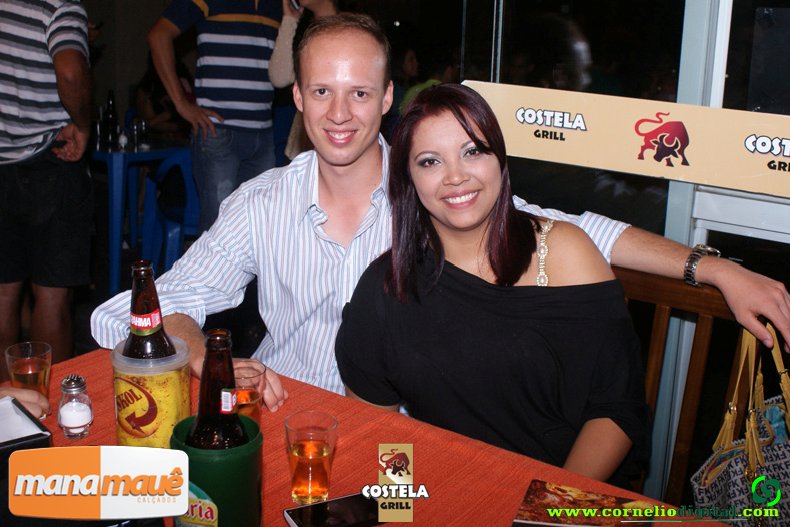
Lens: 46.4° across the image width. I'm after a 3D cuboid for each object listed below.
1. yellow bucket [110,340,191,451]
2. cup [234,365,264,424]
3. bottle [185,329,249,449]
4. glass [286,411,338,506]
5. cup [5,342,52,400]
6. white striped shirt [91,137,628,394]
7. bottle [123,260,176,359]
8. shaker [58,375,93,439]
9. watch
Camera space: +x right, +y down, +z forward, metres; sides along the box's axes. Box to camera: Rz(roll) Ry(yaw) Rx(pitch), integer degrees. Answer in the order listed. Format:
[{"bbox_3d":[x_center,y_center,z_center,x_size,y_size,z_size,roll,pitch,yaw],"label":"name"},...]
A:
[{"bbox_3d":[-0.334,0.207,1.273,0.108,0.178,0.108,1,15,0],"label":"yellow bucket"},{"bbox_3d":[-0.232,0.212,1.413,0.069,0.108,0.069,2,15,0],"label":"cup"},{"bbox_3d":[-0.207,0.215,1.077,0.074,0.285,0.074,5,15,4],"label":"bottle"},{"bbox_3d":[-0.114,0.263,1.234,0.069,0.108,0.069,2,15,0],"label":"glass"},{"bbox_3d":[-0.566,0.186,1.434,0.069,0.108,0.069,1,15,0],"label":"cup"},{"bbox_3d":[-0.052,0.093,1.656,0.890,0.650,0.400,4,15,8],"label":"white striped shirt"},{"bbox_3d":[-0.335,0.141,1.252,0.075,0.289,0.075,2,15,0],"label":"bottle"},{"bbox_3d":[-0.489,0.217,1.402,0.052,0.091,0.052,2,15,0],"label":"shaker"},{"bbox_3d":[0.494,0.003,1.485,0.045,0.060,0.066,19,-4,35],"label":"watch"}]

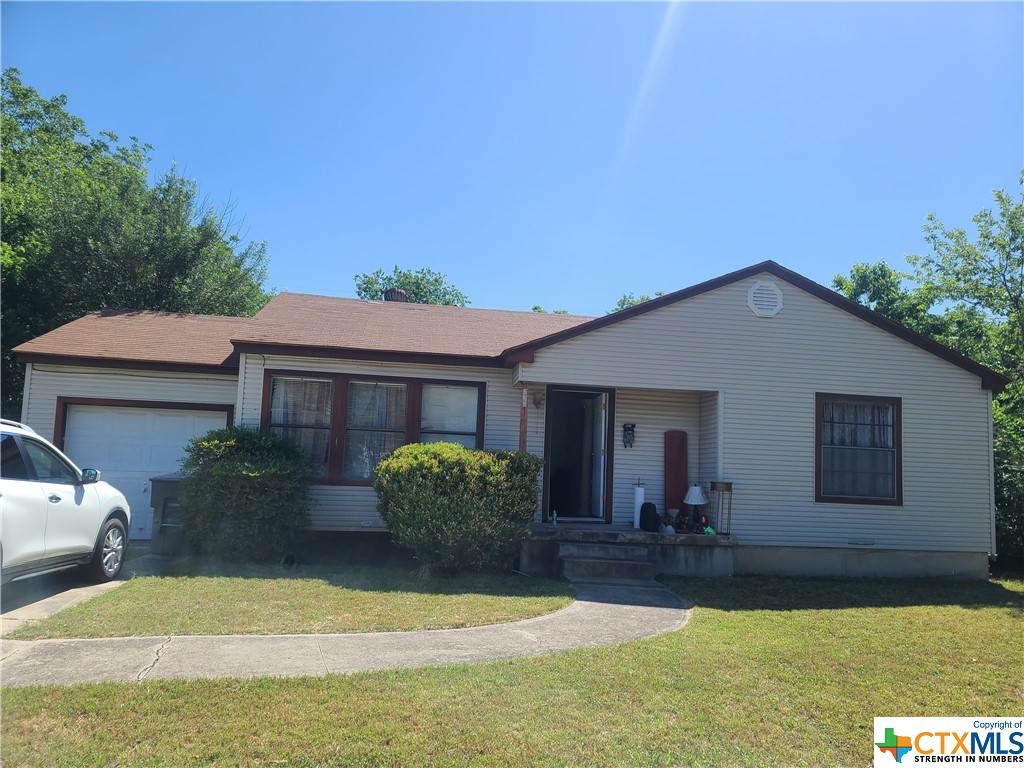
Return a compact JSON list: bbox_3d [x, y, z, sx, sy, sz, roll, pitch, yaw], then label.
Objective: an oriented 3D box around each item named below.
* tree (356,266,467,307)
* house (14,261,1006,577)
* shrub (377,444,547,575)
[{"bbox_3d":[-4.032,-0.168,28.854,6.200,8.990,6.000,3,-6,-8],"label":"tree"},{"bbox_3d":[-0.319,0.654,14.816,15.750,4.880,8.400,3,-6,-8],"label":"house"},{"bbox_3d":[-0.766,1.763,10.638,2.400,1.810,1.700,3,-6,-8],"label":"shrub"}]

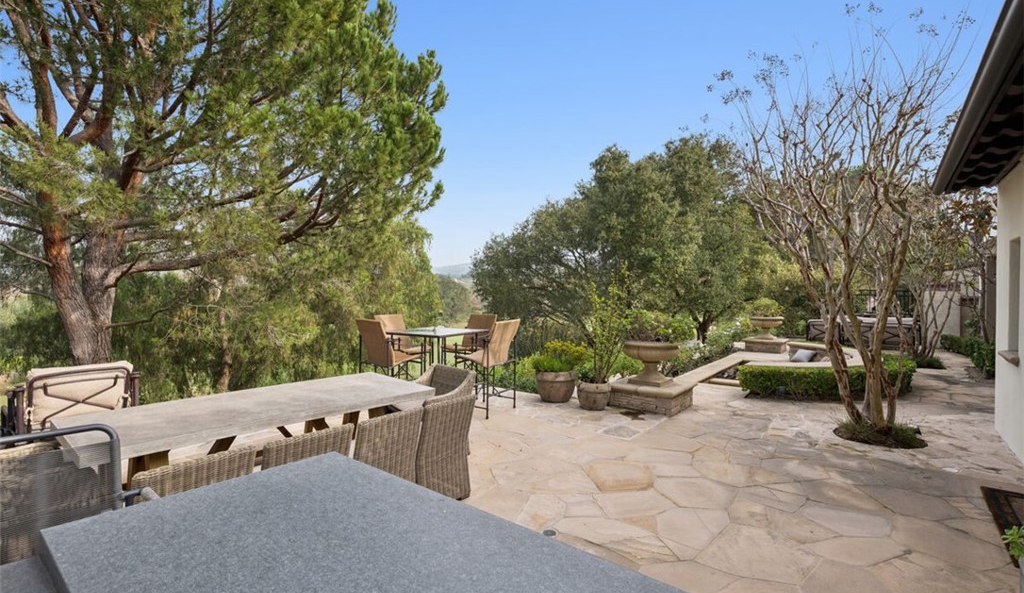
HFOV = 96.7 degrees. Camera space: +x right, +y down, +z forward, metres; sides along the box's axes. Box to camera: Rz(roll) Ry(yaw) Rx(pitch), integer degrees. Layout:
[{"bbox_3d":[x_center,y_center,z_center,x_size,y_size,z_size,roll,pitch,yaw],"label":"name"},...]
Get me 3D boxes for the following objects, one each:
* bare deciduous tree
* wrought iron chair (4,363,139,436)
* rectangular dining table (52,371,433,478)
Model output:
[{"bbox_3d":[4.120,-0.950,5.692,2.600,5.000,2.600,0,1,38],"label":"bare deciduous tree"},{"bbox_3d":[-4.500,1.124,4.690,0.820,0.870,0.830,0,1,38],"label":"wrought iron chair"},{"bbox_3d":[-1.910,1.217,3.683,1.047,0.755,2.455,1,1,39],"label":"rectangular dining table"}]

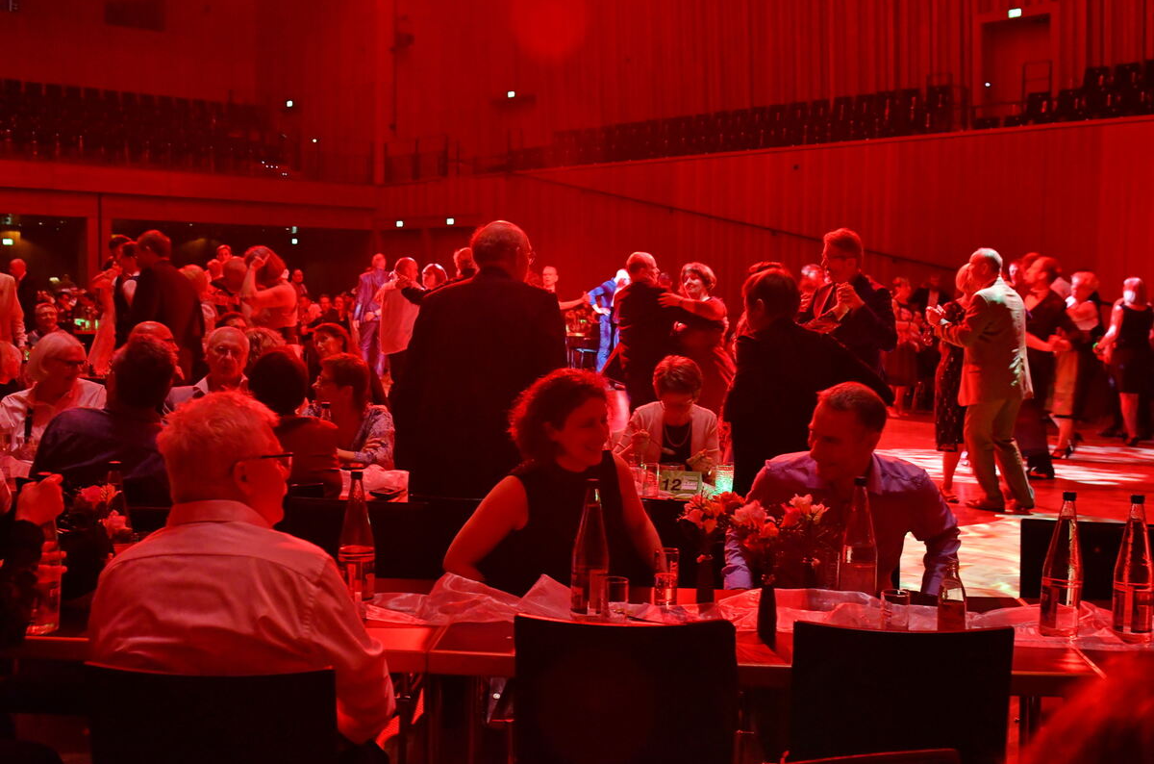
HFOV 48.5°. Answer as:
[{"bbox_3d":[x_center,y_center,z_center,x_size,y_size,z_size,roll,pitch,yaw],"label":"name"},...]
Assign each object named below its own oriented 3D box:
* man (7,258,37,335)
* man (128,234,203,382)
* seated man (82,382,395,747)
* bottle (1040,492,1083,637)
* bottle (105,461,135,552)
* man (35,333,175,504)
[{"bbox_3d":[-5.276,-0.299,12.200,0.330,1.760,0.500,-2,5,-39],"label":"man"},{"bbox_3d":[-2.394,0.006,7.500,0.500,1.800,0.380,-3,5,-41],"label":"man"},{"bbox_3d":[-0.551,0.629,2.397,0.540,1.240,0.780,1,4,10],"label":"seated man"},{"bbox_3d":[0.997,0.366,2.628,0.083,0.282,0.083,1,4,6],"label":"bottle"},{"bbox_3d":[-1.093,0.338,3.030,0.084,0.298,0.084,1,4,4],"label":"bottle"},{"bbox_3d":[-1.535,0.485,4.360,0.580,1.290,0.820,1,4,6],"label":"man"}]

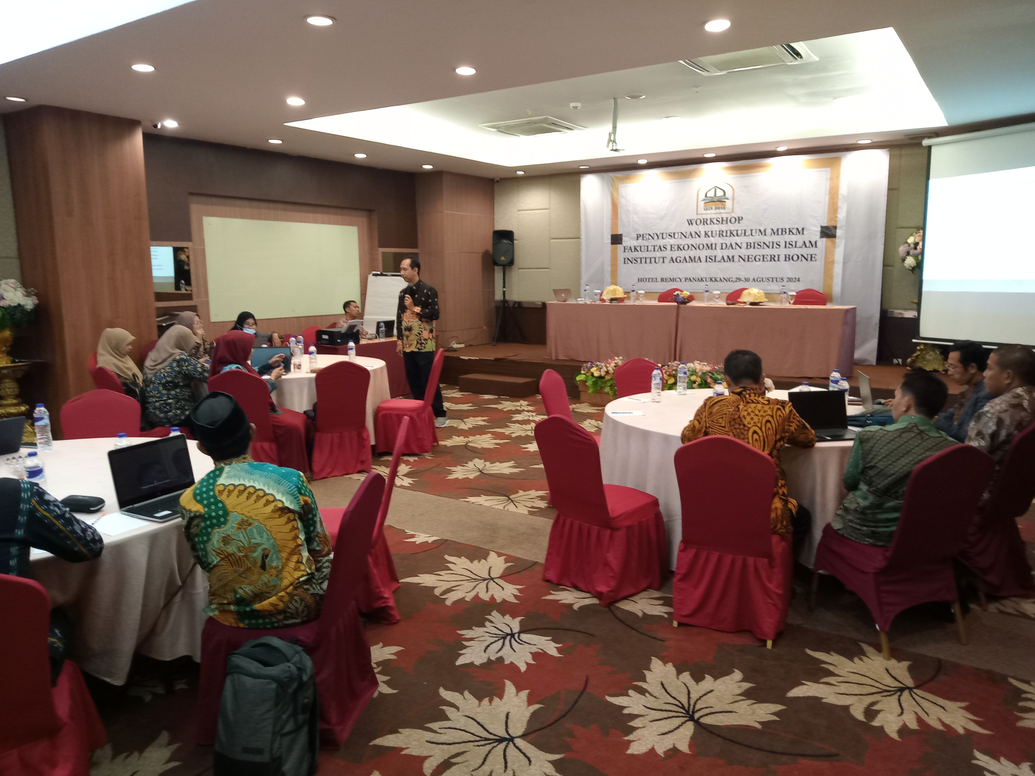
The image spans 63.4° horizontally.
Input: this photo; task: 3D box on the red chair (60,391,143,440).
[{"bbox_3d":[-2.437,0.488,4.954,0.460,0.920,0.580,-4,9,-21],"label":"red chair"}]

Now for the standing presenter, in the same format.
[{"bbox_3d":[-0.982,-0.475,8.593,0.480,1.730,0.360,6,10,37],"label":"standing presenter"}]

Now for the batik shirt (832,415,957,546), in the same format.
[{"bbox_3d":[1.535,0.362,3.468,0.480,0.530,0.360,-3,8,-13],"label":"batik shirt"}]

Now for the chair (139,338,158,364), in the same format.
[{"bbox_3d":[-3.507,-0.037,8.587,0.580,0.920,0.460,5,10,32],"label":"chair"}]

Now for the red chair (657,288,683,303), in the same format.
[{"bbox_3d":[1.868,-0.809,10.545,0.460,0.920,0.580,5,10,33],"label":"red chair"}]

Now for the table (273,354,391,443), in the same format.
[{"bbox_3d":[-2.038,0.188,7.264,1.850,0.750,1.850,-5,9,-30],"label":"table"}]

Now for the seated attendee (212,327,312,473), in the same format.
[{"bbox_3d":[-1.908,0.144,6.390,0.520,1.170,0.720,4,9,27],"label":"seated attendee"}]

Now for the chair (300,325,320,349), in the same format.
[{"bbox_3d":[-2.269,-0.297,10.204,0.591,0.896,0.448,5,10,34],"label":"chair"}]

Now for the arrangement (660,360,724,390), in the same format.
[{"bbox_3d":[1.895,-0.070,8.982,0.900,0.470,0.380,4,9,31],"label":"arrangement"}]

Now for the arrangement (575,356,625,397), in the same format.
[{"bbox_3d":[1.025,-0.125,9.600,0.700,0.470,0.400,5,10,33],"label":"arrangement"}]

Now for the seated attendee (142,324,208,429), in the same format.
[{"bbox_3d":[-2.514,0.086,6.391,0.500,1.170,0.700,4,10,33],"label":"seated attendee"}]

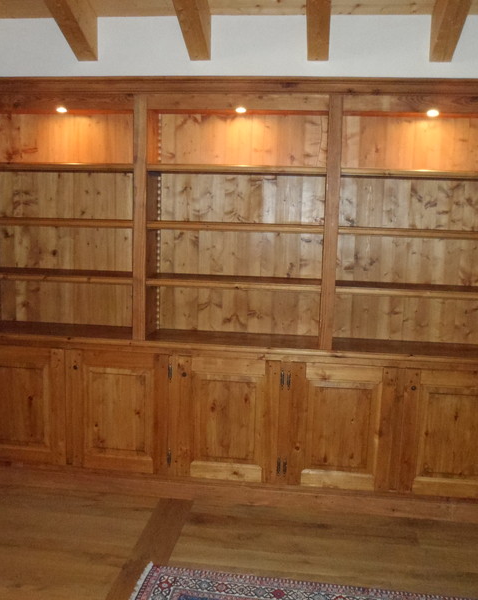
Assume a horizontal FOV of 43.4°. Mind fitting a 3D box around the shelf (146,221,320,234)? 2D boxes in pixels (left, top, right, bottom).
[{"bbox_3d":[-0.005,-0.404,3.337,0.961,0.031,0.368,2,8,7],"label":"shelf"}]

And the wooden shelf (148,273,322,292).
[{"bbox_3d":[-0.014,-0.099,3.379,0.961,0.031,0.368,2,8,7],"label":"wooden shelf"}]

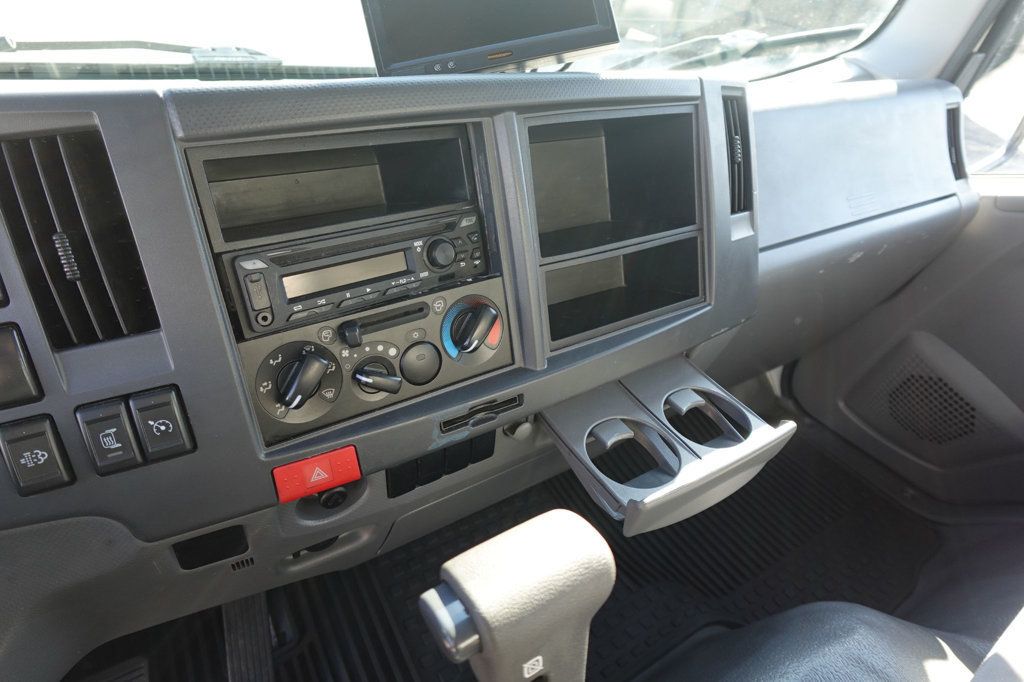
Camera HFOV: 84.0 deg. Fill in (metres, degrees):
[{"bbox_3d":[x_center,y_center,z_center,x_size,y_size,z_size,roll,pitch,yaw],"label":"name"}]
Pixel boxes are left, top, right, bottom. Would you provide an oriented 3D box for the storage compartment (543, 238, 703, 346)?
[{"bbox_3d":[0.080,-0.061,0.569,0.189,0.060,0.108,-18,20,-29],"label":"storage compartment"}]

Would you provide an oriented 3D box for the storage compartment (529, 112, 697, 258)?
[{"bbox_3d":[0.065,-0.150,0.545,0.187,0.101,0.118,-18,20,-29],"label":"storage compartment"}]

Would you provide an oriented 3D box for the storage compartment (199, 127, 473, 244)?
[{"bbox_3d":[-0.146,-0.116,0.436,0.171,0.048,0.155,-18,20,-29],"label":"storage compartment"}]

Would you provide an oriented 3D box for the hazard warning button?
[{"bbox_3d":[-0.134,0.088,0.390,0.054,0.025,0.014,-18,20,-29],"label":"hazard warning button"}]

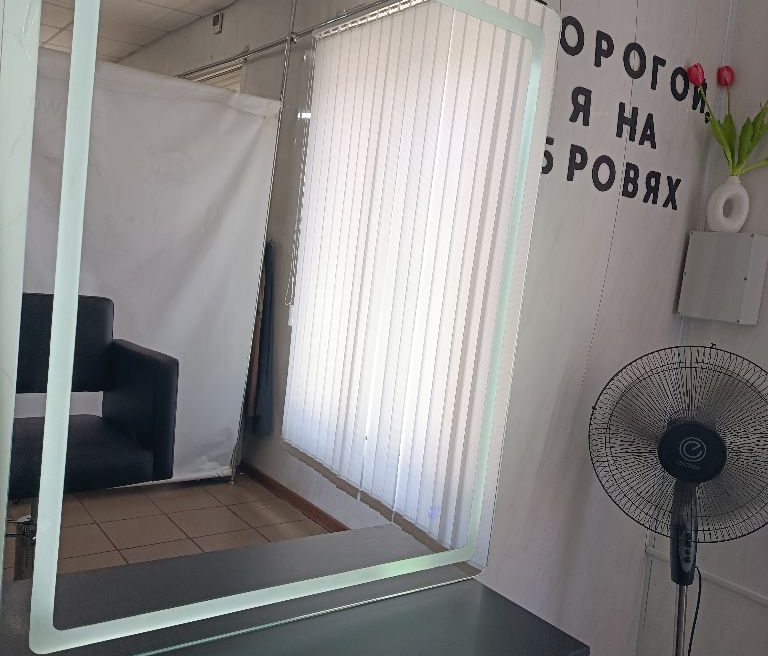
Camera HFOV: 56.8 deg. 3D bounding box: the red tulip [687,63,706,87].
[{"bbox_3d":[0.767,-0.621,1.742,0.039,0.057,0.039,-11,12,27],"label":"red tulip"}]

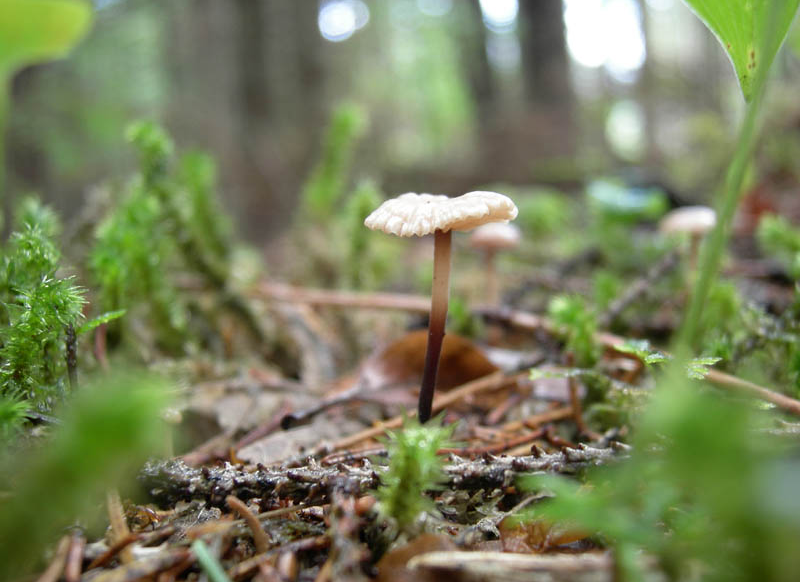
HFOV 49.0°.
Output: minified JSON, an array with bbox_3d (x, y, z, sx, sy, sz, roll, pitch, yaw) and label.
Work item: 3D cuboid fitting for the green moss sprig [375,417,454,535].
[{"bbox_3d":[0.002,0.022,0.104,0.009,0.014,0.009,0,5,0],"label":"green moss sprig"}]

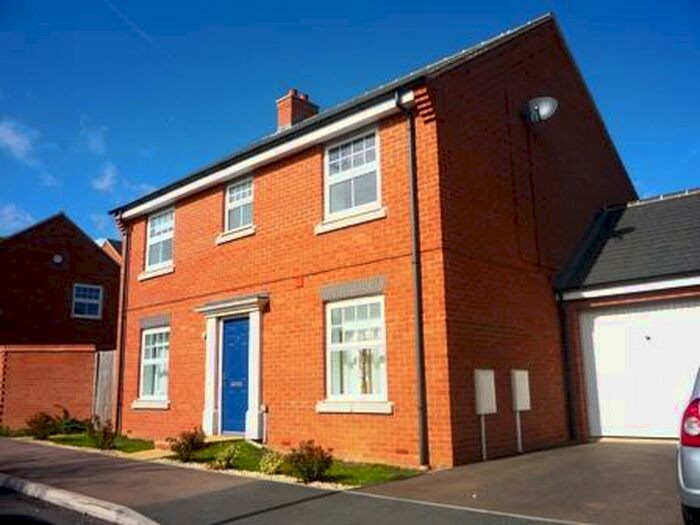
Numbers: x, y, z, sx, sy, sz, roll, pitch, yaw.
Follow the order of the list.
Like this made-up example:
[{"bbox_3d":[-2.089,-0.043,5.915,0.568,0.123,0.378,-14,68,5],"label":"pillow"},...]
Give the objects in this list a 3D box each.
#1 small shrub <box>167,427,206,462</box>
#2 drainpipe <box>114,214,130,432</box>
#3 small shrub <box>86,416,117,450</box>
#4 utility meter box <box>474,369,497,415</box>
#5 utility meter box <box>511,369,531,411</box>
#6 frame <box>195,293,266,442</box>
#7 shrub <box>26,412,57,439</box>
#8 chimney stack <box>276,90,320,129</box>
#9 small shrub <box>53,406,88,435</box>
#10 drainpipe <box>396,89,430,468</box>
[{"bbox_3d":[-2.287,2.533,8.568,0.506,0.490,0.506,2,-11,-14],"label":"small shrub"},{"bbox_3d":[-5.117,1.300,13.533,0.091,4.828,0.253,-12,-15,43],"label":"drainpipe"},{"bbox_3d":[-4.171,2.850,10.265,0.454,0.555,0.454,3,-12,-21],"label":"small shrub"},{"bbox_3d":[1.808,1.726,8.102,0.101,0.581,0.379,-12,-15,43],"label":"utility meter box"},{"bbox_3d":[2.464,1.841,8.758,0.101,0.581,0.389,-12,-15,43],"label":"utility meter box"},{"bbox_3d":[-2.073,1.825,10.557,1.848,2.373,0.323,-12,-15,43],"label":"frame"},{"bbox_3d":[-6.352,3.346,12.531,0.555,0.519,0.555,4,-12,-26],"label":"shrub"},{"bbox_3d":[-1.428,-4.084,16.542,0.693,1.269,0.912,-12,-15,43],"label":"chimney stack"},{"bbox_3d":[-6.112,3.455,13.310,0.708,0.593,0.708,4,-12,-24],"label":"small shrub"},{"bbox_3d":[0.832,0.106,8.042,0.091,4.969,0.273,-12,-15,43],"label":"drainpipe"}]

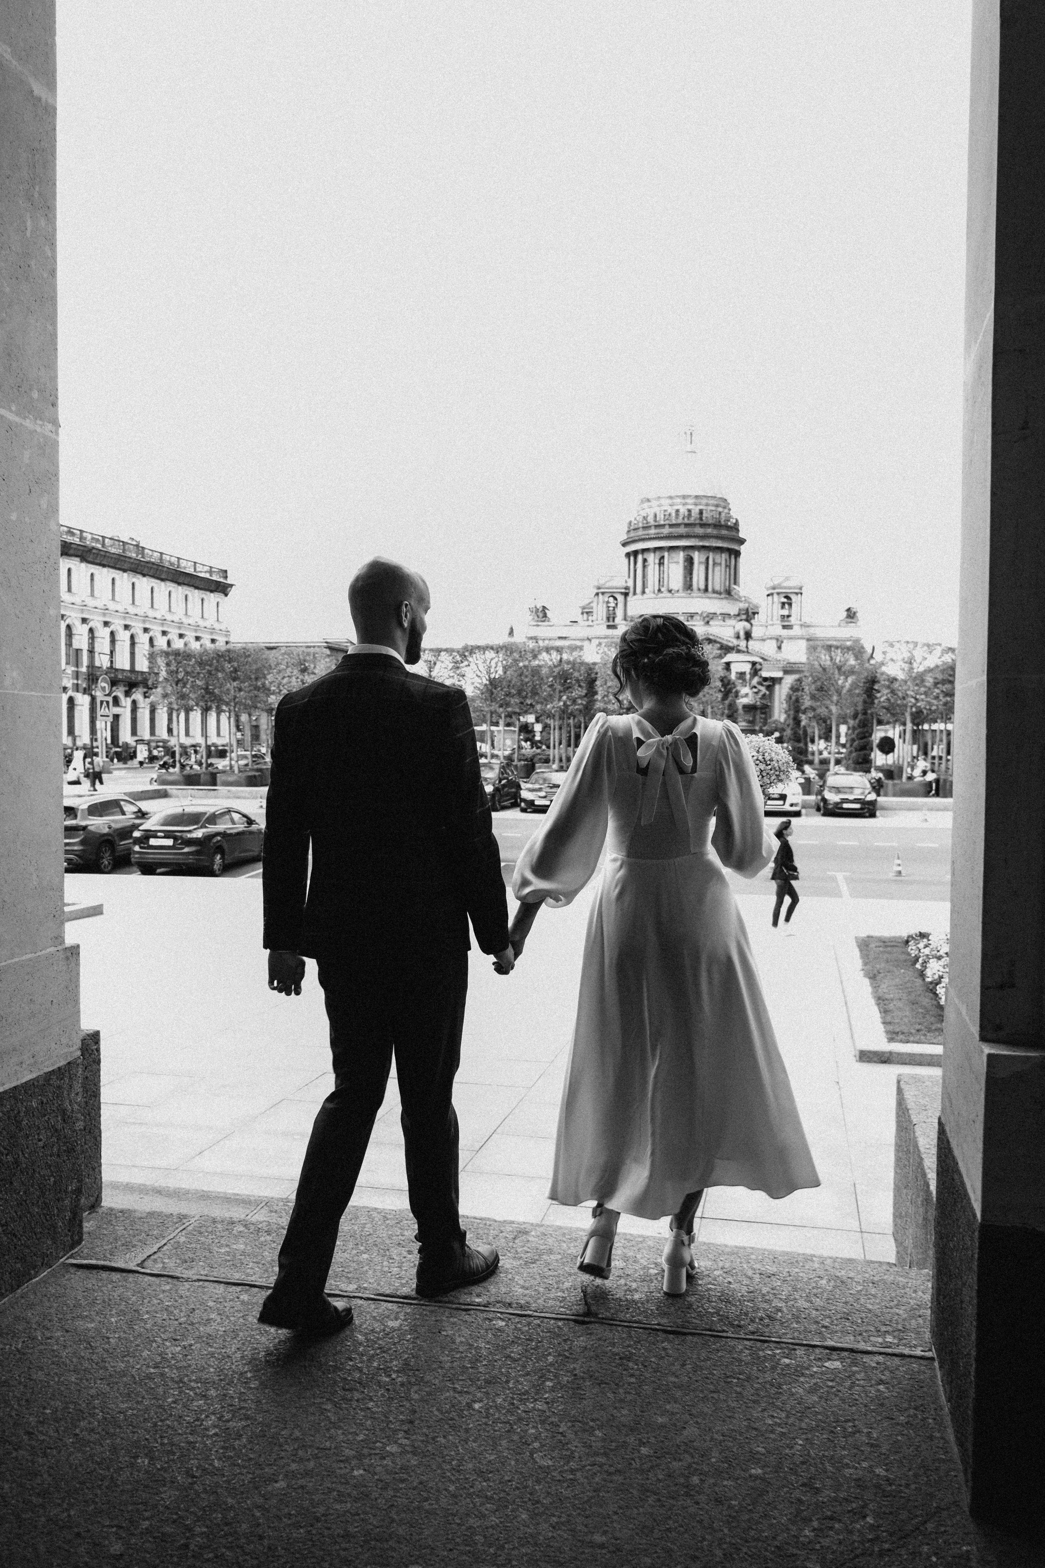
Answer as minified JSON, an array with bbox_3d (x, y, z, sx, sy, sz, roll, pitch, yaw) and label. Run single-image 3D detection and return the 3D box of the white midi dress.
[{"bbox_3d":[0.355,0.446,2.915,0.740,1.240,0.500,1,2,9],"label":"white midi dress"}]

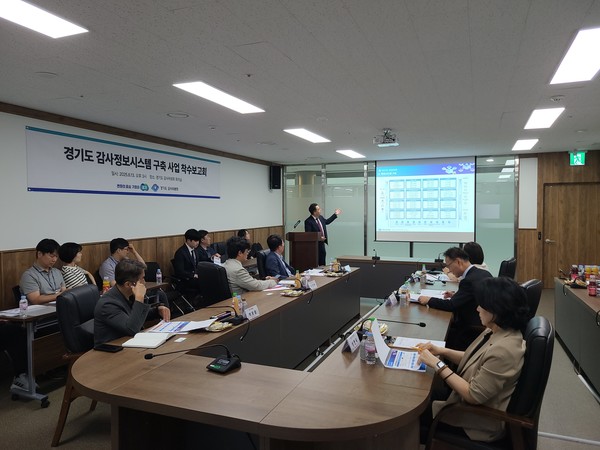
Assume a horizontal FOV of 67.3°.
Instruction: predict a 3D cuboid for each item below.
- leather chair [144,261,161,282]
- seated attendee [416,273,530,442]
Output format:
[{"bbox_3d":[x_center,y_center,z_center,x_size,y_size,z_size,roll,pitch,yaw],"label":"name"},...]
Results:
[{"bbox_3d":[-1.773,0.974,6.007,0.600,0.880,0.560,0,2,22],"label":"leather chair"},{"bbox_3d":[0.822,0.877,2.352,0.700,1.250,0.500,0,2,22],"label":"seated attendee"}]

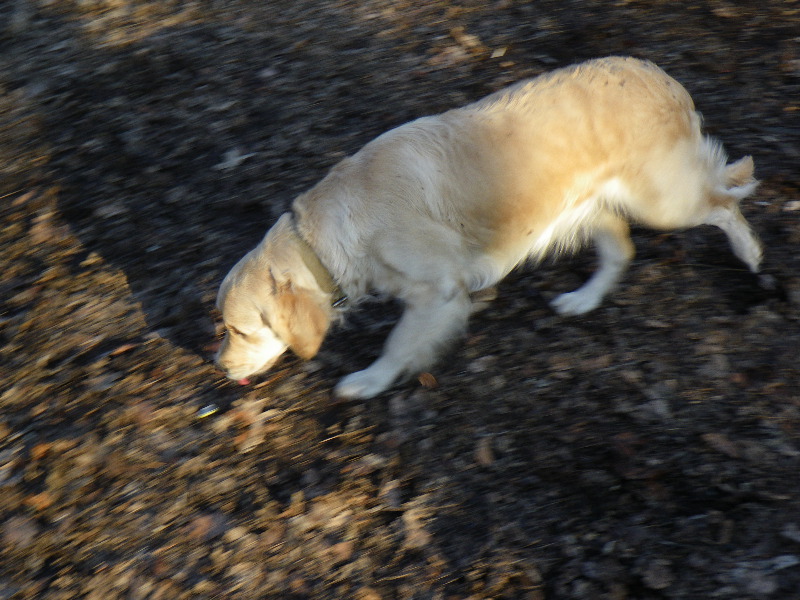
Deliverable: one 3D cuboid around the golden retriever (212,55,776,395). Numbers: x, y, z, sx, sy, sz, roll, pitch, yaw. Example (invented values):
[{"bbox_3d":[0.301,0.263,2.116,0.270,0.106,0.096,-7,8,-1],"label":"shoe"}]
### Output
[{"bbox_3d":[0.183,-0.166,2.172,1.110,0.540,0.320,-14,40,-14],"label":"golden retriever"}]

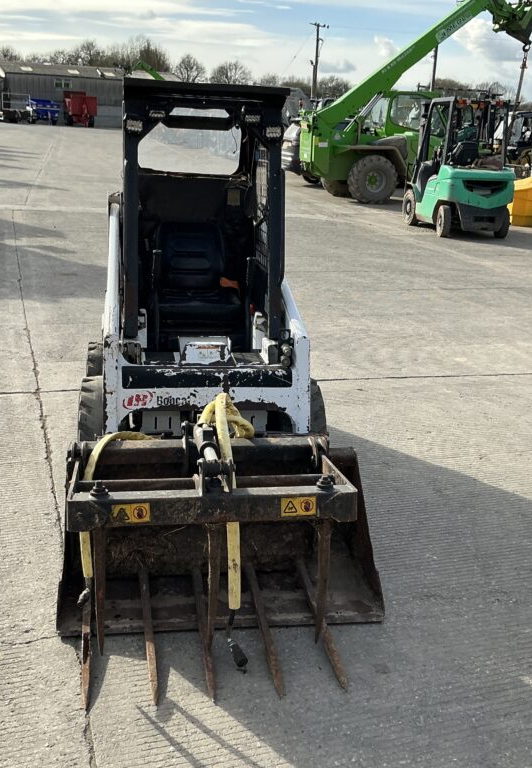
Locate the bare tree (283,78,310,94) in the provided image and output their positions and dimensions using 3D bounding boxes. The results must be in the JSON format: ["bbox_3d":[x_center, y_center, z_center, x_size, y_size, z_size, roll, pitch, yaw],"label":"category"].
[{"bbox_3d":[4.480,-39.795,118.428,4.028,7.272,4.028,3,18,1],"label":"bare tree"}]

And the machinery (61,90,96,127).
[{"bbox_3d":[-16.207,-24.223,72.351,2.400,3.100,5.200,-4,19,-22],"label":"machinery"}]

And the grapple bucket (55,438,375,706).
[{"bbox_3d":[-0.131,0.474,2.799,1.120,0.720,0.940,0,18,-9],"label":"grapple bucket"}]

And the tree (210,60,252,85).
[{"bbox_3d":[-4.692,-40.135,115.149,5.880,9.012,5.880,2,18,-3],"label":"tree"}]

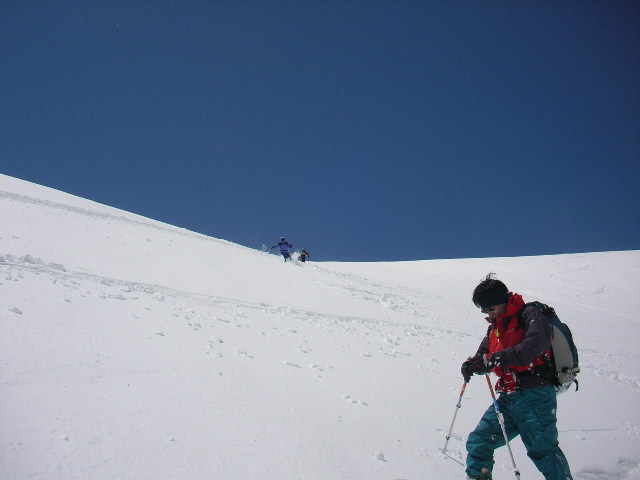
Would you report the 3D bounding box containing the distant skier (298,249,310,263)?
[{"bbox_3d":[-1.359,1.491,60.000,0.950,1.550,0.700,-1,-7,6],"label":"distant skier"}]

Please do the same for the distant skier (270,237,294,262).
[{"bbox_3d":[-2.110,0.580,38.500,1.250,1.450,0.800,-1,-7,9],"label":"distant skier"}]

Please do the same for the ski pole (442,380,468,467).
[{"bbox_3d":[0.901,1.157,4.550,0.080,0.080,1.120,1,-47,-1],"label":"ski pole"}]

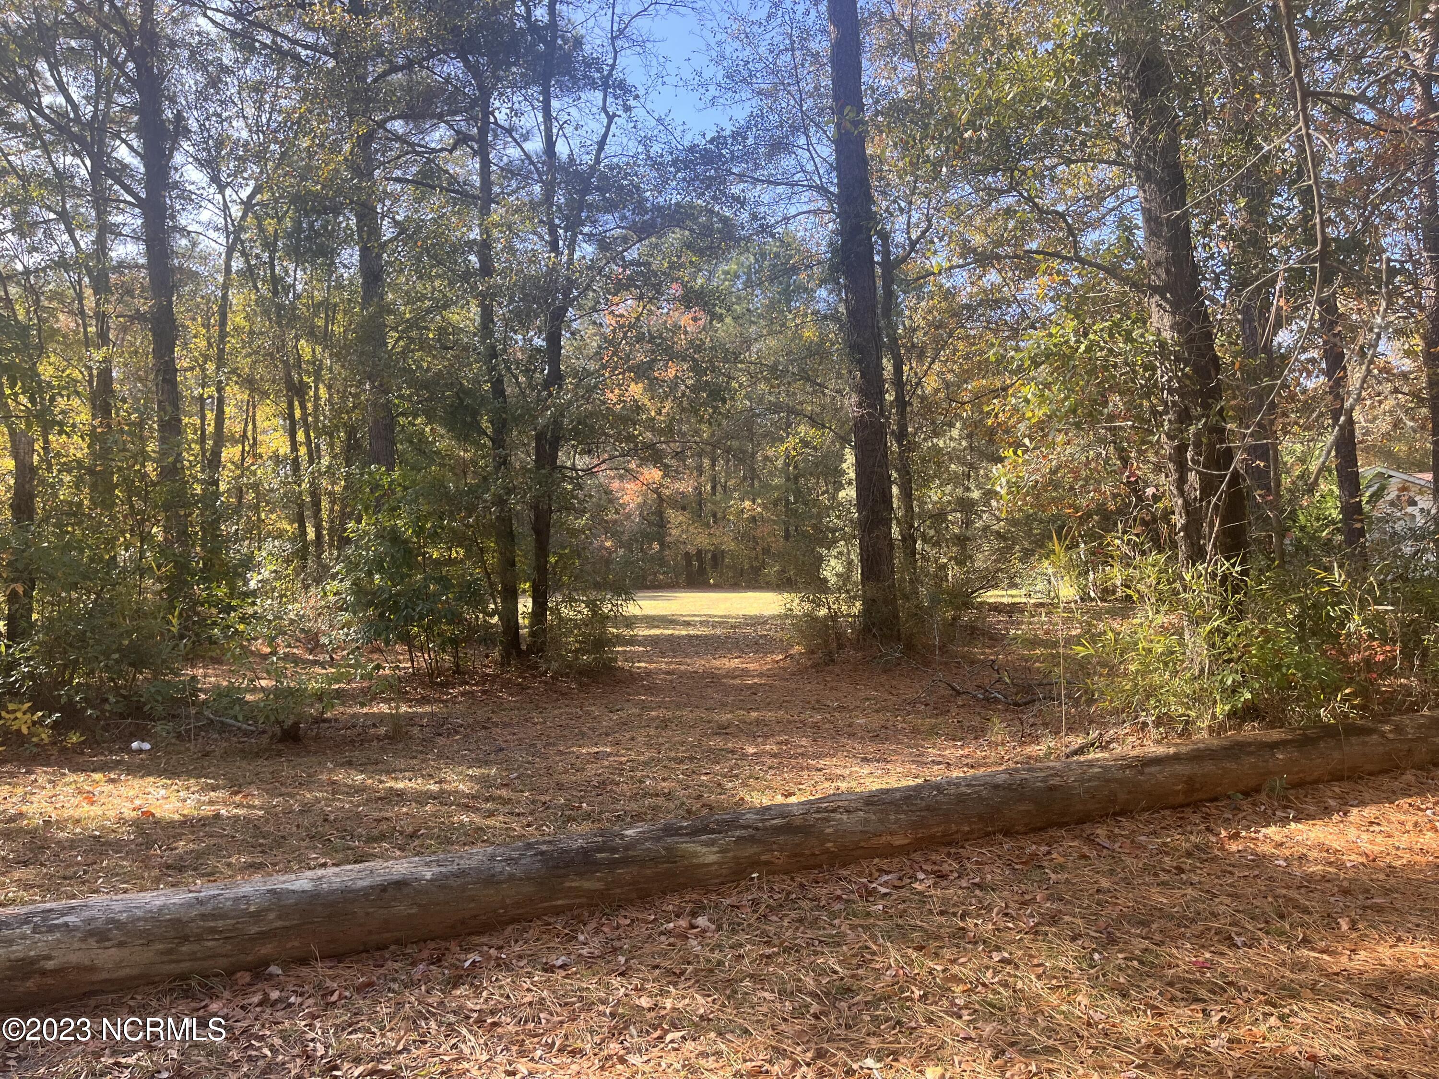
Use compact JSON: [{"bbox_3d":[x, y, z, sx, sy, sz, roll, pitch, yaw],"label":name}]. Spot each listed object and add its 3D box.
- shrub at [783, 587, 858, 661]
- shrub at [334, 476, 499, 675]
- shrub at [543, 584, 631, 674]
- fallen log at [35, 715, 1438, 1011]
[{"bbox_3d":[1.394,1.161,14.888,0.980,0.970,0.950,-2,-1,5],"label":"shrub"},{"bbox_3d":[-4.180,0.479,14.856,2.060,2.710,1.900,-1,-1,-16],"label":"shrub"},{"bbox_3d":[-1.755,1.180,14.362,1.150,1.130,1.100,-2,-1,-7],"label":"shrub"},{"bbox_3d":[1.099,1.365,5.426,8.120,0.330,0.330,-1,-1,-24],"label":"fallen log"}]

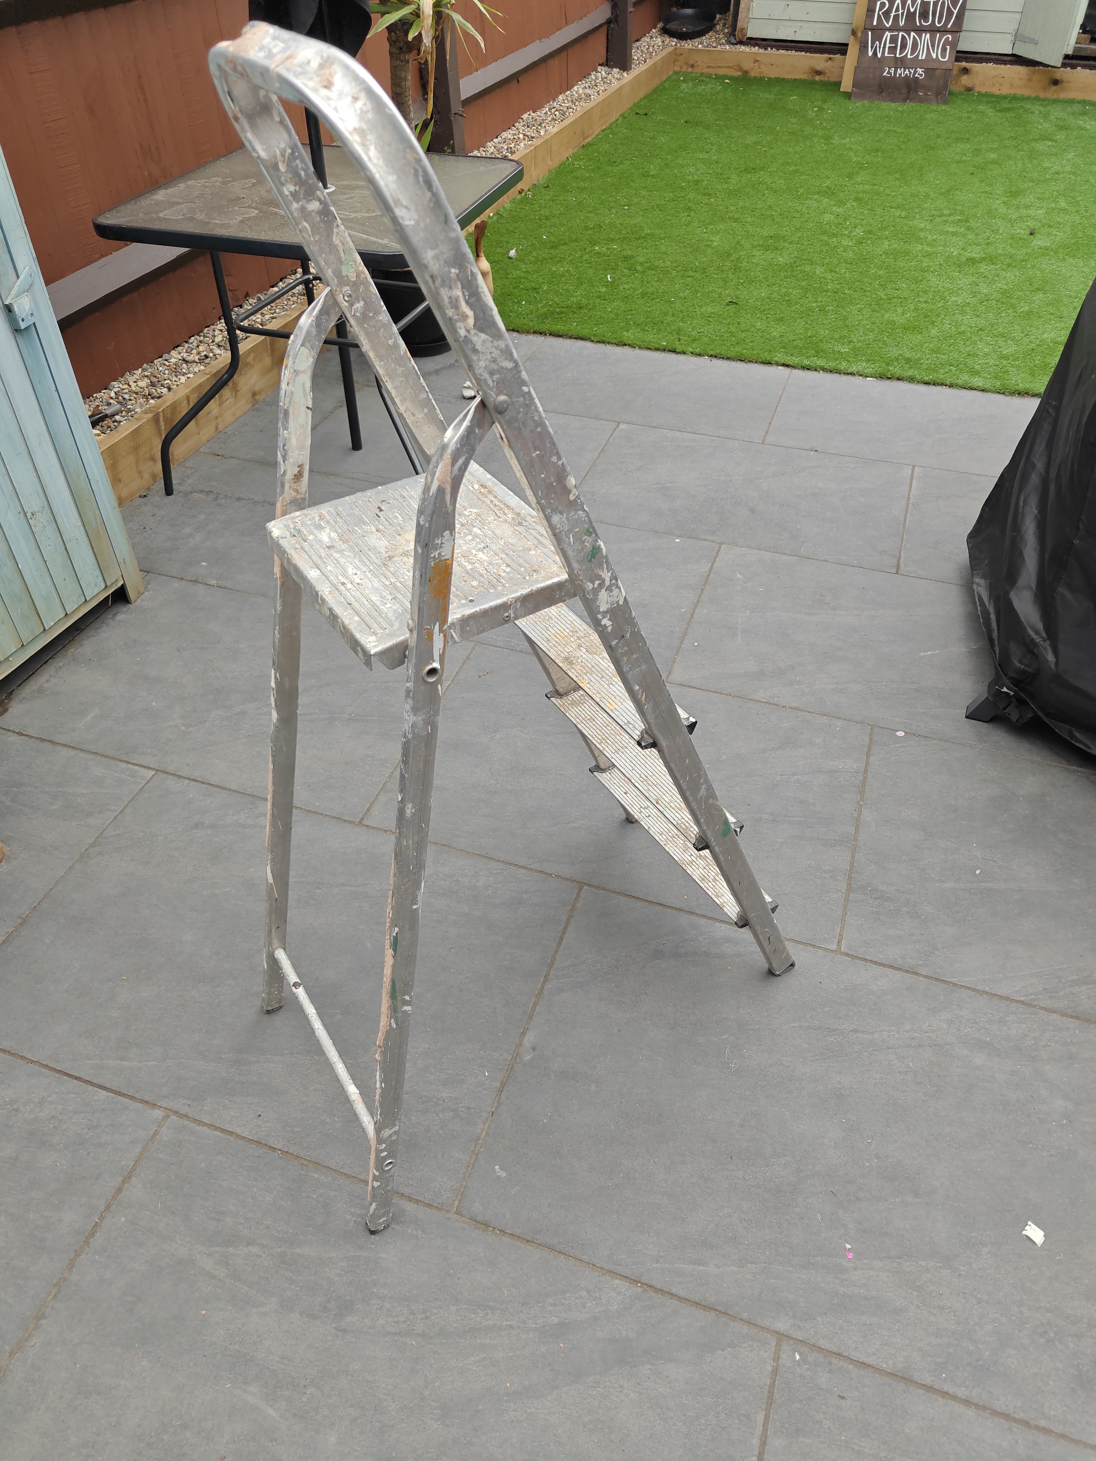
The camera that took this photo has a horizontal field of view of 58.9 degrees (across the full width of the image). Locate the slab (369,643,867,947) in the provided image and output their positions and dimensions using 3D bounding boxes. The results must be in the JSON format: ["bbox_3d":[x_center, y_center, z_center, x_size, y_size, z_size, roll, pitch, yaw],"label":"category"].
[{"bbox_3d":[0.164,0.093,1.968,0.900,0.022,0.600,13,45,14],"label":"slab"}]

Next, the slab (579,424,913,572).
[{"bbox_3d":[0.561,-0.683,2.795,0.900,0.022,0.600,13,45,14],"label":"slab"}]

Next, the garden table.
[{"bbox_3d":[-0.581,-1.143,2.756,0.862,0.708,0.862,12,44,12],"label":"garden table"}]

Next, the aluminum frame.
[{"bbox_3d":[-0.035,-0.051,1.152,0.775,1.305,0.425,-25,48,-24],"label":"aluminum frame"}]

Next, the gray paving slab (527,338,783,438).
[{"bbox_3d":[0.333,-1.170,3.315,0.900,0.022,0.600,13,45,14],"label":"gray paving slab"}]

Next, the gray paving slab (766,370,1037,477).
[{"bbox_3d":[1.191,-0.973,3.102,0.900,0.022,0.600,13,45,14],"label":"gray paving slab"}]

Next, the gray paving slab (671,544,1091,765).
[{"bbox_3d":[0.795,-0.195,2.273,0.900,0.022,0.600,13,45,14],"label":"gray paving slab"}]

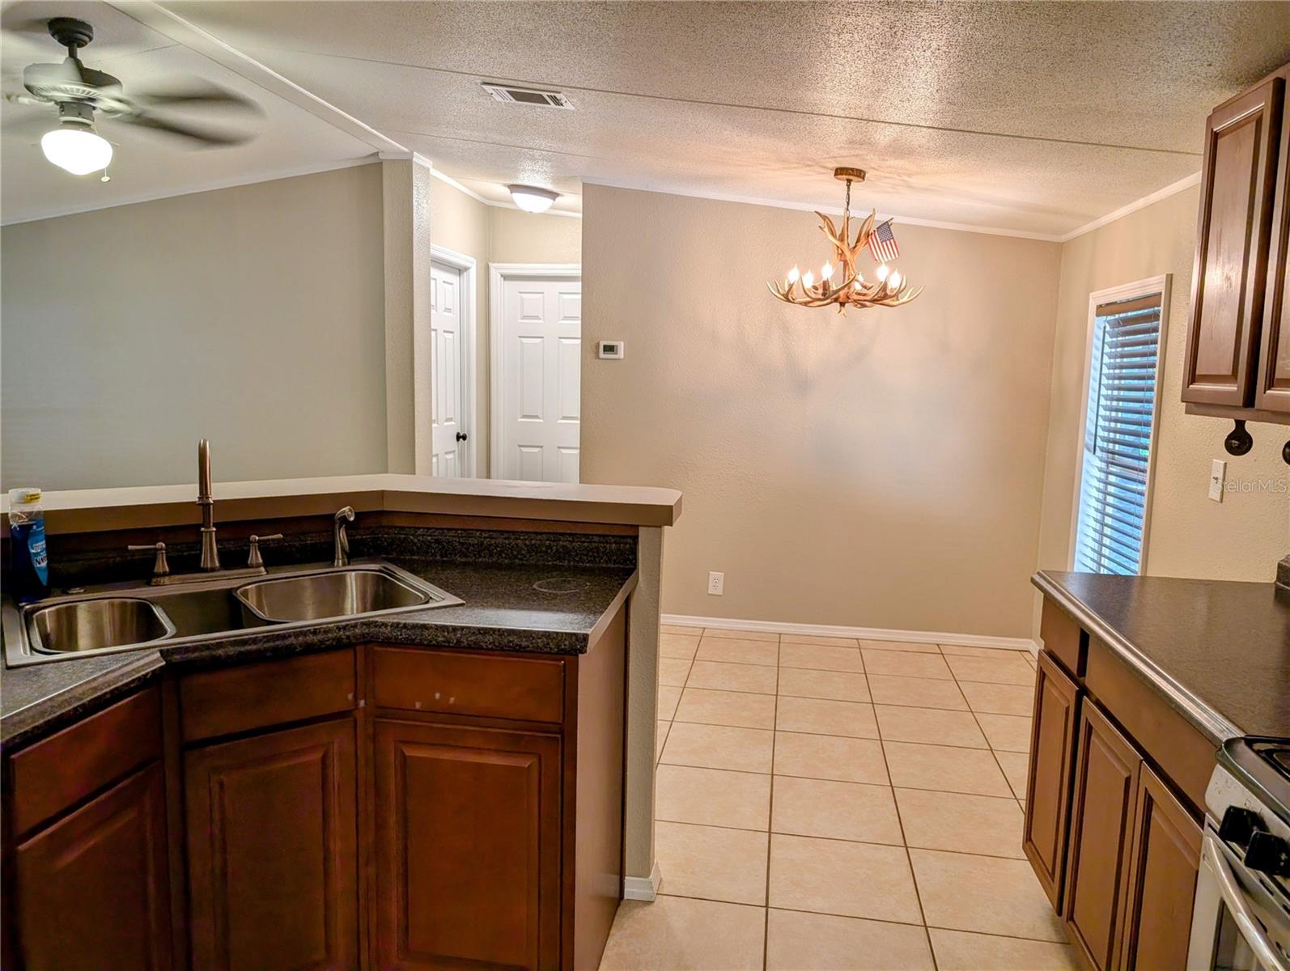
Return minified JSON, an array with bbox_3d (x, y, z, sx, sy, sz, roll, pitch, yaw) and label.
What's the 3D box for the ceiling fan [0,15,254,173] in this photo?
[{"bbox_3d":[-1.907,-1.292,2.998,1.240,0.495,1.240,3,7,9],"label":"ceiling fan"}]

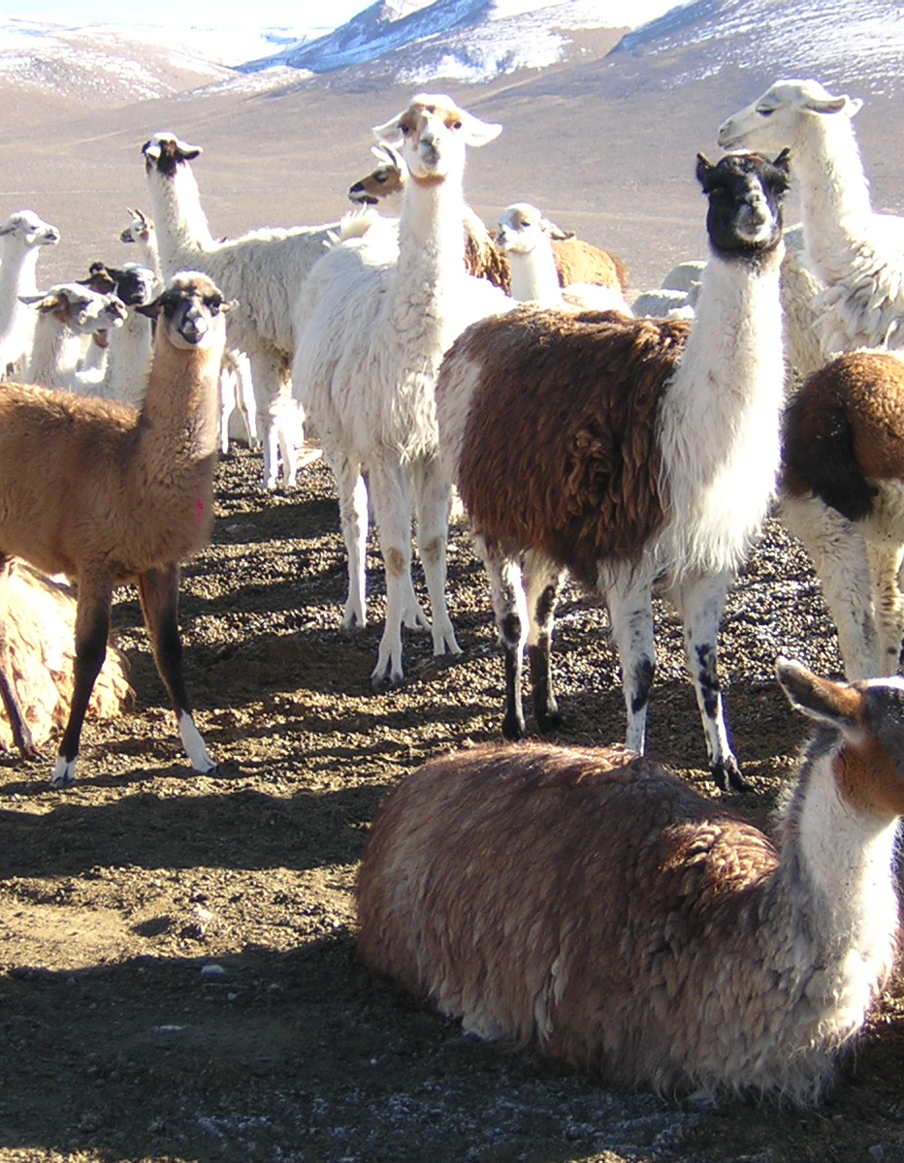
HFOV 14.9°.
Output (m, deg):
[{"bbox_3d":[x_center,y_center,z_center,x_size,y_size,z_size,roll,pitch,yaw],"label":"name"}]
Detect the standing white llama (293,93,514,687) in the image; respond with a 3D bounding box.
[{"bbox_3d":[-0.150,-0.617,10.351,0.580,1.660,1.200,-1,7,-7],"label":"standing white llama"}]

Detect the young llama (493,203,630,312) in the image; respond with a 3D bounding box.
[{"bbox_3d":[0.480,-1.065,15.724,0.420,1.270,1.000,6,9,43],"label":"young llama"}]

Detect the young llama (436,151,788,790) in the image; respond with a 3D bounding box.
[{"bbox_3d":[0.400,-0.303,8.492,0.500,1.480,1.100,-6,9,-39],"label":"young llama"}]

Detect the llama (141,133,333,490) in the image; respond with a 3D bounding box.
[{"bbox_3d":[-0.940,-1.193,15.405,1.150,1.600,0.470,-5,9,-37],"label":"llama"}]

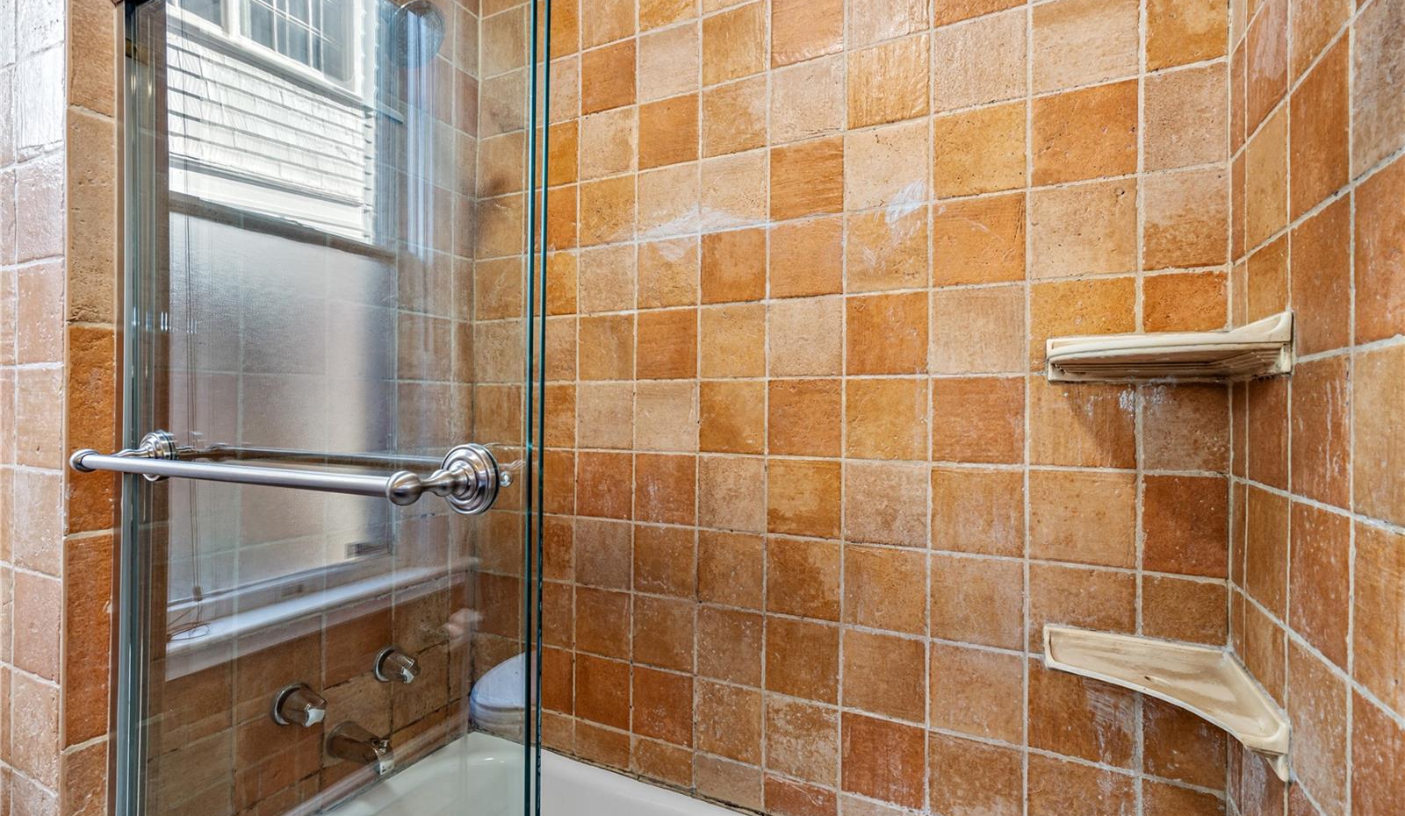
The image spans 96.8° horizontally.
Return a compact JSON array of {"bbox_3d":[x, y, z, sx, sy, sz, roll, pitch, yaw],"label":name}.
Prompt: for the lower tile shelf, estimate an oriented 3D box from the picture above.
[{"bbox_3d":[0.612,0.387,0.862,0.237,0.079,0.228,0,0,26],"label":"lower tile shelf"}]

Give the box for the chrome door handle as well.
[{"bbox_3d":[-0.512,0.069,0.708,0.679,0.071,0.113,0,0,26],"label":"chrome door handle"}]

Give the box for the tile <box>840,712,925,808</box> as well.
[{"bbox_3d":[0.325,0.629,1.124,0.146,0.139,0.012,0,-1,26],"label":"tile"}]

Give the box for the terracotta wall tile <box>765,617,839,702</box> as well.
[{"bbox_3d":[0.192,0.480,1.193,0.144,0.147,0.011,0,0,26],"label":"terracotta wall tile"}]

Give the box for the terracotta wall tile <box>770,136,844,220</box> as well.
[{"bbox_3d":[0.203,-0.444,1.216,0.145,0.144,0.012,0,-1,26],"label":"terracotta wall tile"}]

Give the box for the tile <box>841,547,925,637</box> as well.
[{"bbox_3d":[0.333,0.331,1.143,0.145,0.144,0.012,0,-1,26],"label":"tile"}]

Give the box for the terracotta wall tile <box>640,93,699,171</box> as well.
[{"bbox_3d":[-0.071,-0.594,1.353,0.145,0.142,0.012,0,-1,26],"label":"terracotta wall tile"}]

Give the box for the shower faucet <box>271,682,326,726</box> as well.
[{"bbox_3d":[-0.735,0.553,1.151,0.072,0.070,0.070,0,0,26],"label":"shower faucet"}]

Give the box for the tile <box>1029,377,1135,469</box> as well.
[{"bbox_3d":[0.608,0.022,1.001,0.147,0.147,0.010,0,0,26],"label":"tile"}]

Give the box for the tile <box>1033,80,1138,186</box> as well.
[{"bbox_3d":[0.610,-0.435,0.998,0.144,0.143,0.012,0,0,26],"label":"tile"}]

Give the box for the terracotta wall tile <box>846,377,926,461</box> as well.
[{"bbox_3d":[0.332,0.020,1.129,0.145,0.146,0.011,0,0,26],"label":"terracotta wall tile"}]

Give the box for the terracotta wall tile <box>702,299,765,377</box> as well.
[{"bbox_3d":[0.062,-0.134,1.264,0.144,0.145,0.011,0,0,26],"label":"terracotta wall tile"}]

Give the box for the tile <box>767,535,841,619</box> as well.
[{"bbox_3d":[0.197,0.325,1.210,0.146,0.145,0.012,0,-1,26],"label":"tile"}]

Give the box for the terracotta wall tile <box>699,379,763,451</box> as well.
[{"bbox_3d":[0.061,0.019,1.263,0.144,0.146,0.011,0,0,26],"label":"terracotta wall tile"}]

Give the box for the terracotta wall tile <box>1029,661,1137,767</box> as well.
[{"bbox_3d":[0.600,0.478,0.990,0.146,0.140,0.012,0,-1,26],"label":"terracotta wall tile"}]

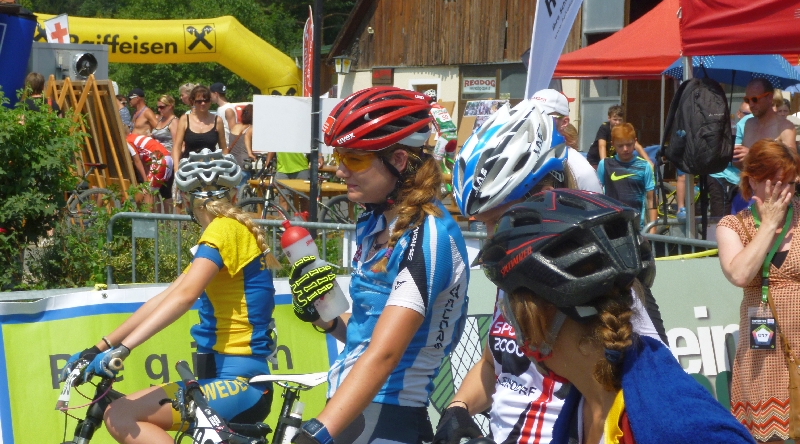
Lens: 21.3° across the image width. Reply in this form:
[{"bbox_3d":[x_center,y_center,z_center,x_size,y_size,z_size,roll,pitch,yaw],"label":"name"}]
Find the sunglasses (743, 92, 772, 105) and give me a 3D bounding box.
[{"bbox_3d":[2.192,-0.755,13.000,0.140,0.047,0.145,-17,12,-28],"label":"sunglasses"}]

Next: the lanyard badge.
[{"bbox_3d":[1.260,0.189,7.250,0.155,0.490,0.110,1,4,-5],"label":"lanyard badge"}]

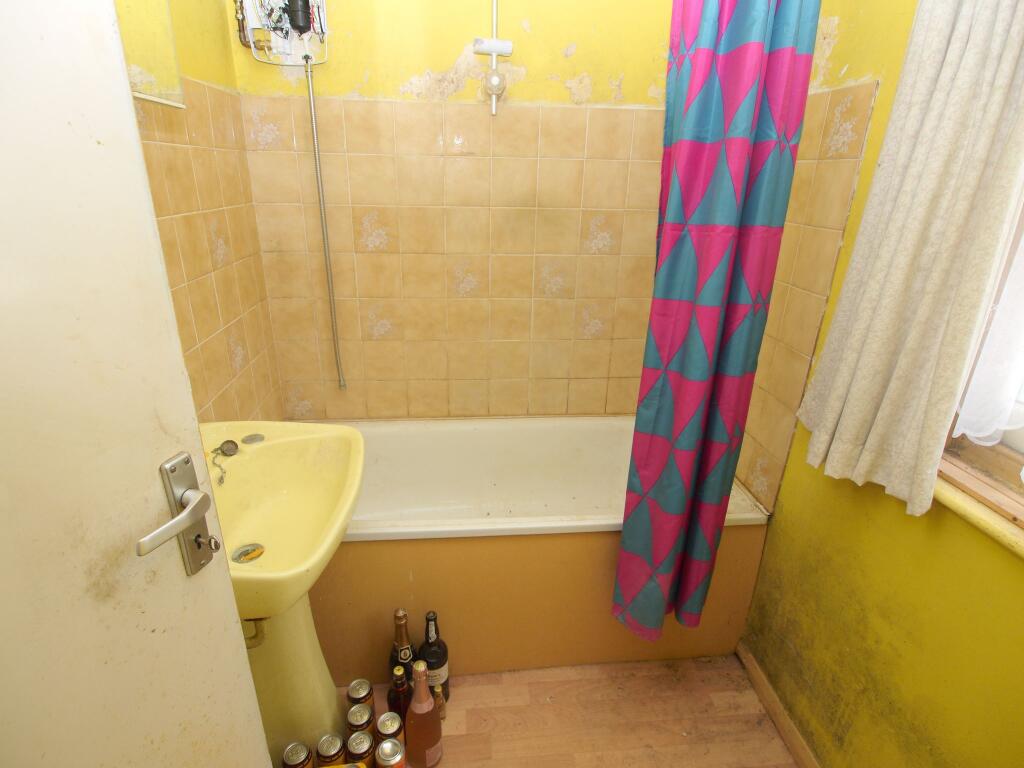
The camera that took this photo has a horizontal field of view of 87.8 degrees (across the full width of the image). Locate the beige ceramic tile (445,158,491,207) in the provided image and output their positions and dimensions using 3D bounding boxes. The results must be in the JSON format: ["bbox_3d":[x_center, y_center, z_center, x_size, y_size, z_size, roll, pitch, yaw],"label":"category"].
[{"bbox_3d":[-0.142,-0.655,1.734,0.150,0.150,0.010,-1,22,-5],"label":"beige ceramic tile"}]

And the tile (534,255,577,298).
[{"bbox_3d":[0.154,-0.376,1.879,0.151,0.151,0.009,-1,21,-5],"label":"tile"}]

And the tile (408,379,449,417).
[{"bbox_3d":[-0.314,0.058,2.017,0.151,0.151,0.010,-1,22,-5],"label":"tile"}]

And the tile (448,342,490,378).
[{"bbox_3d":[-0.157,-0.089,1.956,0.150,0.150,0.010,-1,21,-5],"label":"tile"}]

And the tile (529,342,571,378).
[{"bbox_3d":[0.146,-0.093,1.984,0.150,0.150,0.010,-1,22,-5],"label":"tile"}]

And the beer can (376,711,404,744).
[{"bbox_3d":[-0.300,0.897,1.319,0.066,0.163,0.066,-1,21,-5],"label":"beer can"}]

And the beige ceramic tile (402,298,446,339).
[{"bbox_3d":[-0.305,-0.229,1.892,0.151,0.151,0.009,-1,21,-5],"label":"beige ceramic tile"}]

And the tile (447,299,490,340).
[{"bbox_3d":[-0.153,-0.231,1.901,0.150,0.150,0.010,-1,22,-5],"label":"tile"}]

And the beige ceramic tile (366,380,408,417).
[{"bbox_3d":[-0.464,0.057,1.988,0.151,0.151,0.009,-1,21,-5],"label":"beige ceramic tile"}]

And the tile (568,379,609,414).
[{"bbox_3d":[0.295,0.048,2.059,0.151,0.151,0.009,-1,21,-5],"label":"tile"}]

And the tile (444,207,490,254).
[{"bbox_3d":[-0.146,-0.513,1.790,0.150,0.150,0.010,-1,21,-5],"label":"tile"}]

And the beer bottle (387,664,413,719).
[{"bbox_3d":[-0.287,0.839,1.392,0.068,0.245,0.068,-1,22,-5],"label":"beer bottle"}]

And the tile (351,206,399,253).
[{"bbox_3d":[-0.449,-0.510,1.762,0.150,0.150,0.010,-1,21,-5],"label":"tile"}]

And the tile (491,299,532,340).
[{"bbox_3d":[-0.001,-0.233,1.920,0.151,0.151,0.009,-1,21,-5],"label":"tile"}]

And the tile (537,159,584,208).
[{"bbox_3d":[0.161,-0.659,1.762,0.150,0.150,0.010,-1,22,-5],"label":"tile"}]

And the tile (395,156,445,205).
[{"bbox_3d":[-0.294,-0.654,1.722,0.150,0.150,0.010,-1,21,-5],"label":"tile"}]

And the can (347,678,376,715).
[{"bbox_3d":[-0.396,0.862,1.404,0.066,0.163,0.066,-1,21,-5],"label":"can"}]

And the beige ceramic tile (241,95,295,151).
[{"bbox_3d":[-0.745,-0.791,1.627,0.150,0.150,0.010,-1,21,-5],"label":"beige ceramic tile"}]

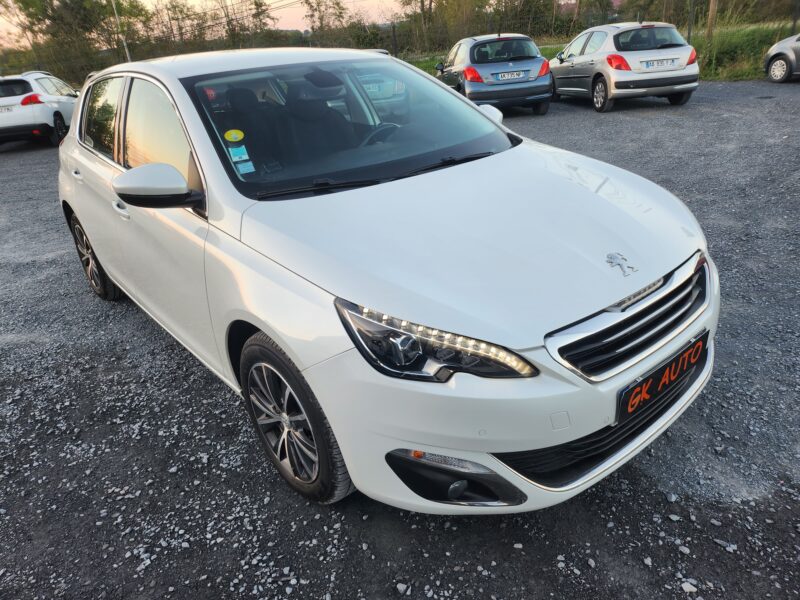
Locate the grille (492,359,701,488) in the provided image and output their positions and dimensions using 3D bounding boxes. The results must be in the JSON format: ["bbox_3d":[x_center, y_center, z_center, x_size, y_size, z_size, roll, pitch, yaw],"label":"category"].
[{"bbox_3d":[0.767,0.326,1.810,1.140,0.190,0.170,-22,30,-35],"label":"grille"}]

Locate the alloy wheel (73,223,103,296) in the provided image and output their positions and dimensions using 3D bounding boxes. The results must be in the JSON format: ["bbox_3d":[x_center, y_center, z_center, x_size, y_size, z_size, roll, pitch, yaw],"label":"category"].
[{"bbox_3d":[-2.044,-0.315,3.788,0.170,0.450,0.450,-22,30,-35],"label":"alloy wheel"}]

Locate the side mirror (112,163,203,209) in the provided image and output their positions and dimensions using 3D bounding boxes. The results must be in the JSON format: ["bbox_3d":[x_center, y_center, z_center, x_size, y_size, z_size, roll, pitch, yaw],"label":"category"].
[{"bbox_3d":[-0.895,-0.414,2.034,0.260,0.180,0.170,-22,30,-35],"label":"side mirror"}]

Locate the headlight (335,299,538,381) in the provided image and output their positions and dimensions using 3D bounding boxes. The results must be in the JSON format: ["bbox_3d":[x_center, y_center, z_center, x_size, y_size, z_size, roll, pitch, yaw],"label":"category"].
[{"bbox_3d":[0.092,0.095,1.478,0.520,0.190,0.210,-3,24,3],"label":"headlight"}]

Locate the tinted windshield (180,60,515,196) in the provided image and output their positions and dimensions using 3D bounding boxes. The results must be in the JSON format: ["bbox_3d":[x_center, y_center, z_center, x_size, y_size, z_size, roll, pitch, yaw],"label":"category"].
[{"bbox_3d":[-0.194,-0.841,2.457,1.430,0.140,0.900,-22,57,-35],"label":"tinted windshield"}]

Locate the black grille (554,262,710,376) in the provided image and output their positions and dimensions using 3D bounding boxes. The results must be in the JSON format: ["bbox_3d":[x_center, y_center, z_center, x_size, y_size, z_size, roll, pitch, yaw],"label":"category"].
[{"bbox_3d":[0.762,0.051,1.671,0.860,0.140,0.120,-22,30,-35],"label":"black grille"}]

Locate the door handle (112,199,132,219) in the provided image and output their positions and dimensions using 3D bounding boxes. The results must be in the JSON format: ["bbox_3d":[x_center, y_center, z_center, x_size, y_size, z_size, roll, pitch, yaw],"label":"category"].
[{"bbox_3d":[-1.271,-0.414,2.529,0.060,0.050,0.210,-22,30,-35],"label":"door handle"}]

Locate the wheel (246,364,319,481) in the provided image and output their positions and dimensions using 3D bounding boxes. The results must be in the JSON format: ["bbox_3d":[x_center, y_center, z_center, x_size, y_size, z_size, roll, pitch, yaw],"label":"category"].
[{"bbox_3d":[-0.341,0.398,1.930,0.170,0.450,0.450,-22,30,-35],"label":"wheel"}]

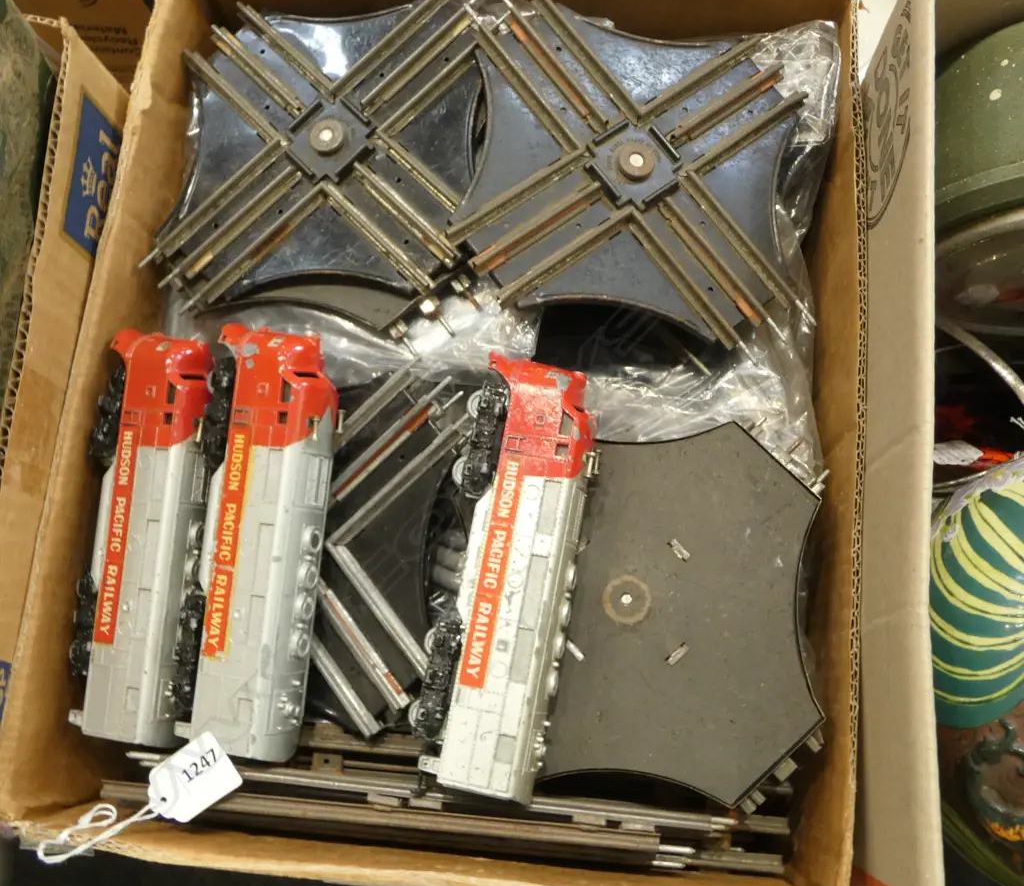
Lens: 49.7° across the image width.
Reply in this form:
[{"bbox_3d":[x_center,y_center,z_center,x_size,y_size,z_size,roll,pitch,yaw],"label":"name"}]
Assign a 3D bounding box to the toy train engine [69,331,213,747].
[{"bbox_3d":[-0.158,0.039,0.487,0.055,0.036,0.175,4,85,25],"label":"toy train engine"}]

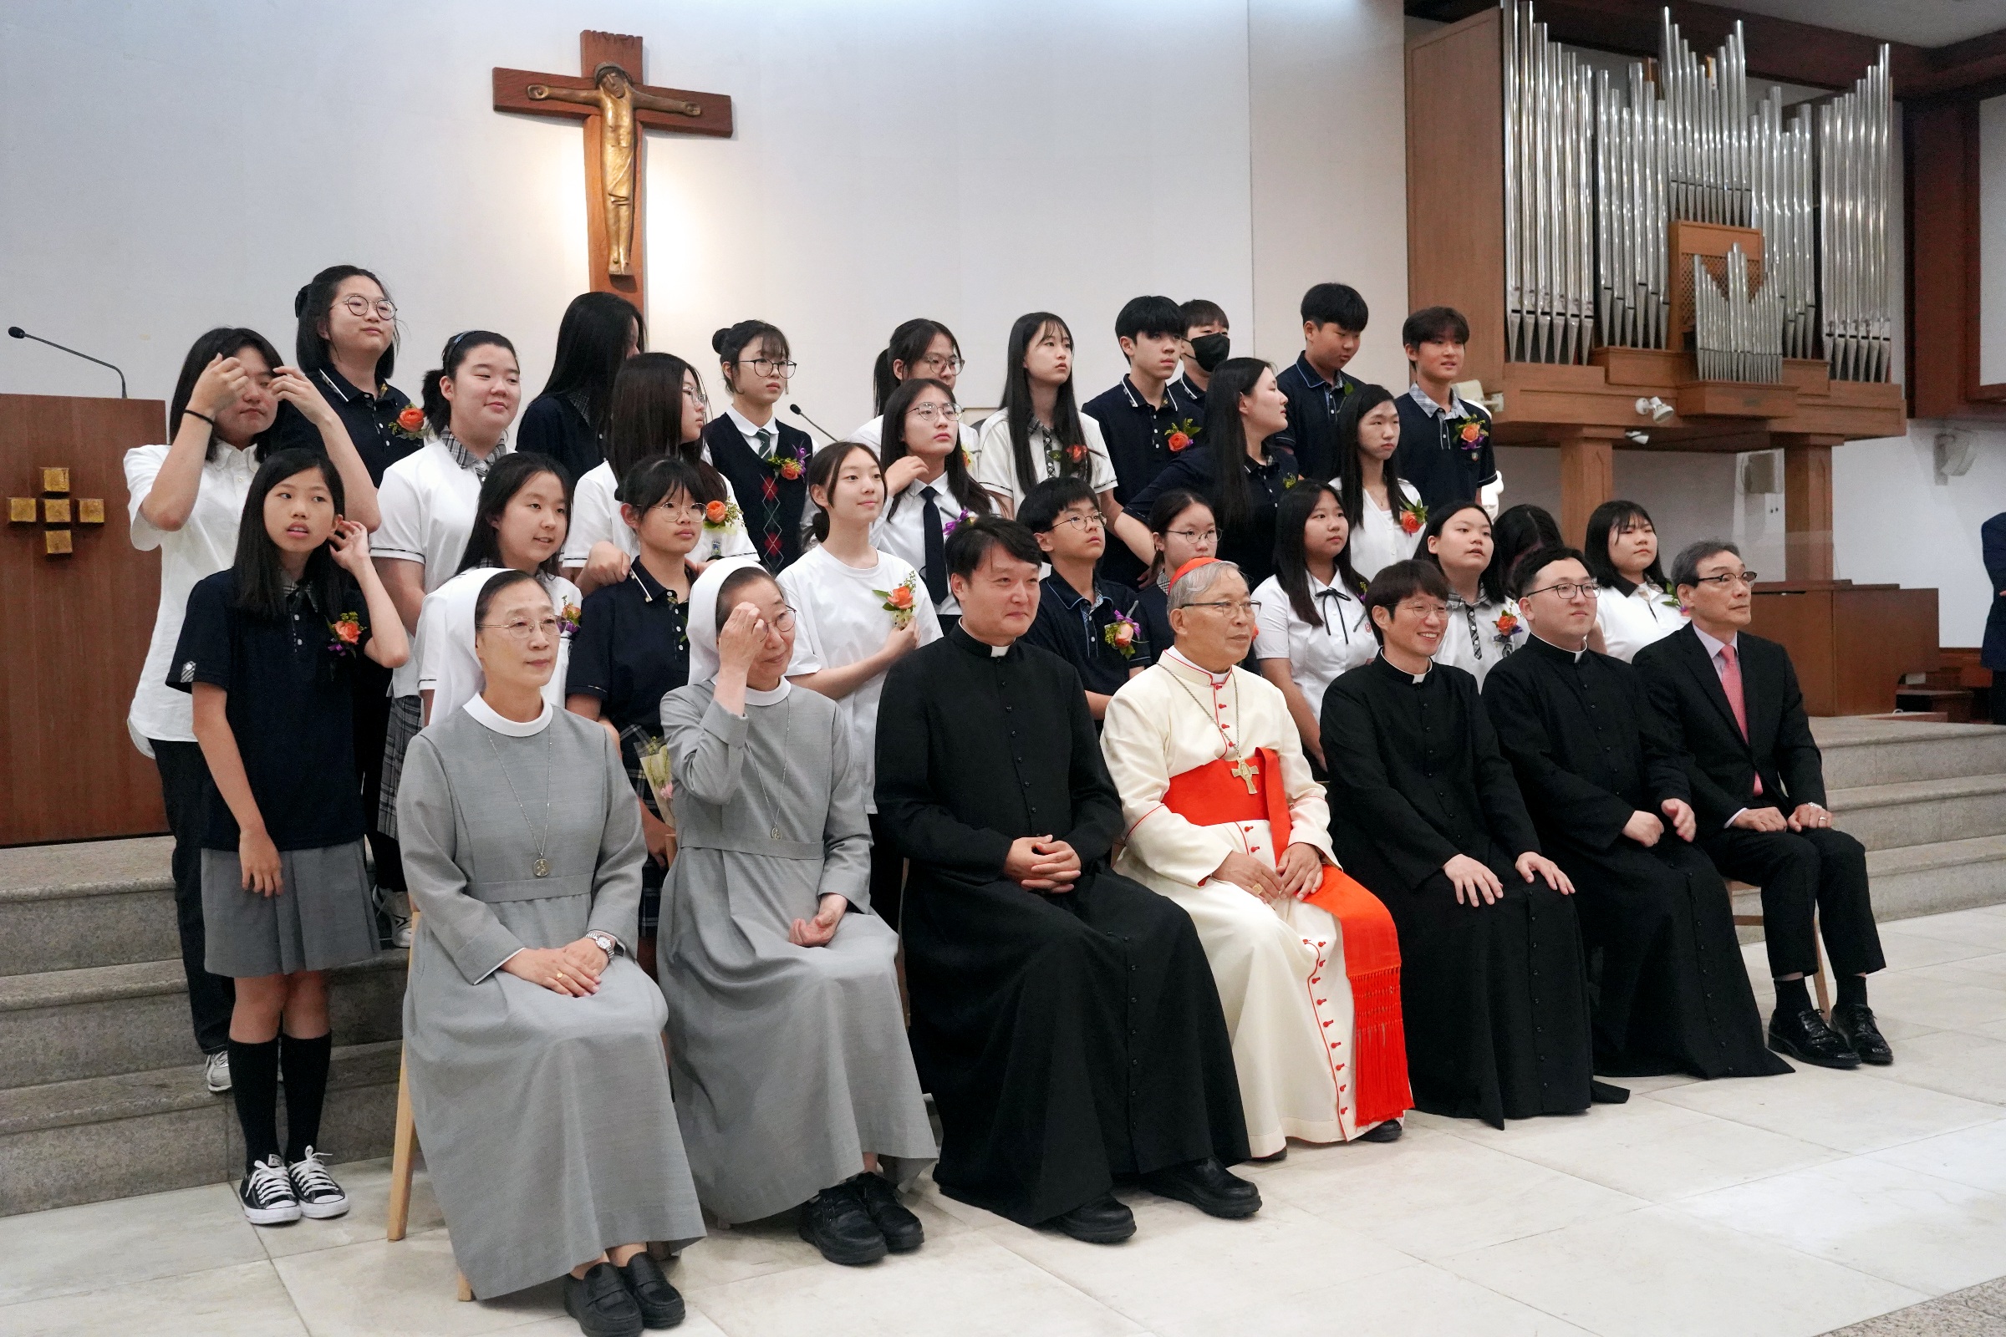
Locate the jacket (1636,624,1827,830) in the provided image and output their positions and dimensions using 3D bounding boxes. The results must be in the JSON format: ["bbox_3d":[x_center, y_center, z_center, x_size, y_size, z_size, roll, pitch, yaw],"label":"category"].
[{"bbox_3d":[2.041,0.209,5.272,0.570,0.660,0.500,-2,2,-29],"label":"jacket"}]

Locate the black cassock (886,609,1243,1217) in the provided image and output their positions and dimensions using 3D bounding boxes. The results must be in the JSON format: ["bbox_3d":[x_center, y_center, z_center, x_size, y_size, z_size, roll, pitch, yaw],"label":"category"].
[{"bbox_3d":[0.106,0.496,4.061,0.650,1.140,0.720,-2,2,-29],"label":"black cassock"}]

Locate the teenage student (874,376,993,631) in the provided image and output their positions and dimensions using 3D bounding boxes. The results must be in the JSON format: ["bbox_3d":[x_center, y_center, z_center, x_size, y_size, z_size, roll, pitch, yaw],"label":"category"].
[{"bbox_3d":[-0.192,0.028,5.154,0.460,1.645,0.340,-2,2,-34],"label":"teenage student"}]

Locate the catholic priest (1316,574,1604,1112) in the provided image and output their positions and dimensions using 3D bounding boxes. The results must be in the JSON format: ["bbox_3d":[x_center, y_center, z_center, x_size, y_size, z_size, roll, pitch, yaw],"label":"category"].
[{"bbox_3d":[1.083,0.382,4.556,0.600,1.295,0.660,-3,3,-35],"label":"catholic priest"}]

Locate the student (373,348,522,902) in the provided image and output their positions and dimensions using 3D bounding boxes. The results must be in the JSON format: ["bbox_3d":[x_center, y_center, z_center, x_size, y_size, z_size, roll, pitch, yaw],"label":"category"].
[{"bbox_3d":[-1.258,0.052,4.460,0.480,1.688,0.310,-3,2,-37],"label":"student"}]

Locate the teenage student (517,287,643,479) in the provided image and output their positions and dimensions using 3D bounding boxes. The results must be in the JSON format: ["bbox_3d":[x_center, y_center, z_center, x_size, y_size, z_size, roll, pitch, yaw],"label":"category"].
[{"bbox_3d":[-1.055,-0.151,4.905,0.310,1.630,0.420,1,3,42],"label":"teenage student"}]

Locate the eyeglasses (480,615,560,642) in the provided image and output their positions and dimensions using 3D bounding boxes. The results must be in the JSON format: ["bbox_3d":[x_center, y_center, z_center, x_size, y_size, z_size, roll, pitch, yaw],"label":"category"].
[{"bbox_3d":[-0.918,-0.076,3.550,0.140,0.043,0.138,1,3,44],"label":"eyeglasses"}]

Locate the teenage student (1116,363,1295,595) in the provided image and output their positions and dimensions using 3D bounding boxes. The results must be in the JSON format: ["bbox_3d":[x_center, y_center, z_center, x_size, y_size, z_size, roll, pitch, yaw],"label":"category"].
[{"bbox_3d":[0.618,-0.041,5.439,0.560,1.690,0.360,-3,3,-43],"label":"teenage student"}]

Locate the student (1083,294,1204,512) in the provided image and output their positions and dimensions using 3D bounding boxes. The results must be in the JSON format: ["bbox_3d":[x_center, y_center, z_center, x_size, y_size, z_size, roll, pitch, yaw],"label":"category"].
[{"bbox_3d":[0.453,-0.264,5.824,0.480,1.770,0.290,-2,2,-29],"label":"student"}]

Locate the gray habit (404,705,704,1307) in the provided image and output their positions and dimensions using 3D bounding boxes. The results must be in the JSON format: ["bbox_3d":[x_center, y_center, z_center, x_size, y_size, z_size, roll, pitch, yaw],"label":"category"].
[{"bbox_3d":[-0.843,0.566,3.515,0.490,1.010,0.680,-2,2,-29],"label":"gray habit"}]

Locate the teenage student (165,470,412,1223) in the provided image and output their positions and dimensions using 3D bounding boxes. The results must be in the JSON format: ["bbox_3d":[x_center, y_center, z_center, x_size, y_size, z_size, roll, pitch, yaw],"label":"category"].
[{"bbox_3d":[-1.458,0.331,3.862,0.470,1.540,0.320,-2,2,-24],"label":"teenage student"}]

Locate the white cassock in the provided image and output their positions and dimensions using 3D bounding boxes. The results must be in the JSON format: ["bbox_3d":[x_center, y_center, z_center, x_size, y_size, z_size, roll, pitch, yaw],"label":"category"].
[{"bbox_3d":[0.529,0.494,4.387,0.590,1.090,0.650,-2,2,-31],"label":"white cassock"}]

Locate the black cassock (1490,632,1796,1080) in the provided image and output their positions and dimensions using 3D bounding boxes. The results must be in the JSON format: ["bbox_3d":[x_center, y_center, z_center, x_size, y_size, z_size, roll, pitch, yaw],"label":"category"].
[{"bbox_3d":[1.594,0.460,4.836,0.640,1.100,0.660,-3,3,-39],"label":"black cassock"}]

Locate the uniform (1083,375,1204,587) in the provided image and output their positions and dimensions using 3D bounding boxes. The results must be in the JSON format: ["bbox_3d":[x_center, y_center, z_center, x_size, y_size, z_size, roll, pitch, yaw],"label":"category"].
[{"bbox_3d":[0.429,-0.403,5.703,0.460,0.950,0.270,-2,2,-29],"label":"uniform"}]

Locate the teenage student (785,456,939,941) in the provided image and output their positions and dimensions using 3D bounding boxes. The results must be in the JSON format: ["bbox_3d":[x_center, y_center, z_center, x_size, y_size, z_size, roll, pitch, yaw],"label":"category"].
[{"bbox_3d":[-0.336,0.264,4.526,0.460,1.609,0.310,-2,2,-34],"label":"teenage student"}]

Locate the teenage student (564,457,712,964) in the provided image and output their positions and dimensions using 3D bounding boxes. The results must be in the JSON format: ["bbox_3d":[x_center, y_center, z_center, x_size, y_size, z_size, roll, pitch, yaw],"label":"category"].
[{"bbox_3d":[-0.766,0.304,4.242,0.430,1.540,0.310,-3,3,-35],"label":"teenage student"}]

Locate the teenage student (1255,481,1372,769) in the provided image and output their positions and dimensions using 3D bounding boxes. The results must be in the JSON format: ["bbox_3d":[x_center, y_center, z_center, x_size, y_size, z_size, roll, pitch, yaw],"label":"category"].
[{"bbox_3d":[0.852,0.251,5.157,0.430,1.520,0.290,-2,2,-29],"label":"teenage student"}]

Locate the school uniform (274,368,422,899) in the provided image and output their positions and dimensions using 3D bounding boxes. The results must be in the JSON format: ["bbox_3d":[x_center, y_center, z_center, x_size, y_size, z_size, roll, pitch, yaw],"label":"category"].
[{"bbox_3d":[-1.611,-0.045,4.695,0.460,1.412,0.280,-3,2,-37],"label":"school uniform"}]

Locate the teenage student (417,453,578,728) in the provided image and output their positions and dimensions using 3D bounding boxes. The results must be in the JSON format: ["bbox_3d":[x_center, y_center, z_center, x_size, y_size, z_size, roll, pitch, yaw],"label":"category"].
[{"bbox_3d":[-1.044,0.310,4.085,0.440,1.550,0.290,-2,2,-29],"label":"teenage student"}]

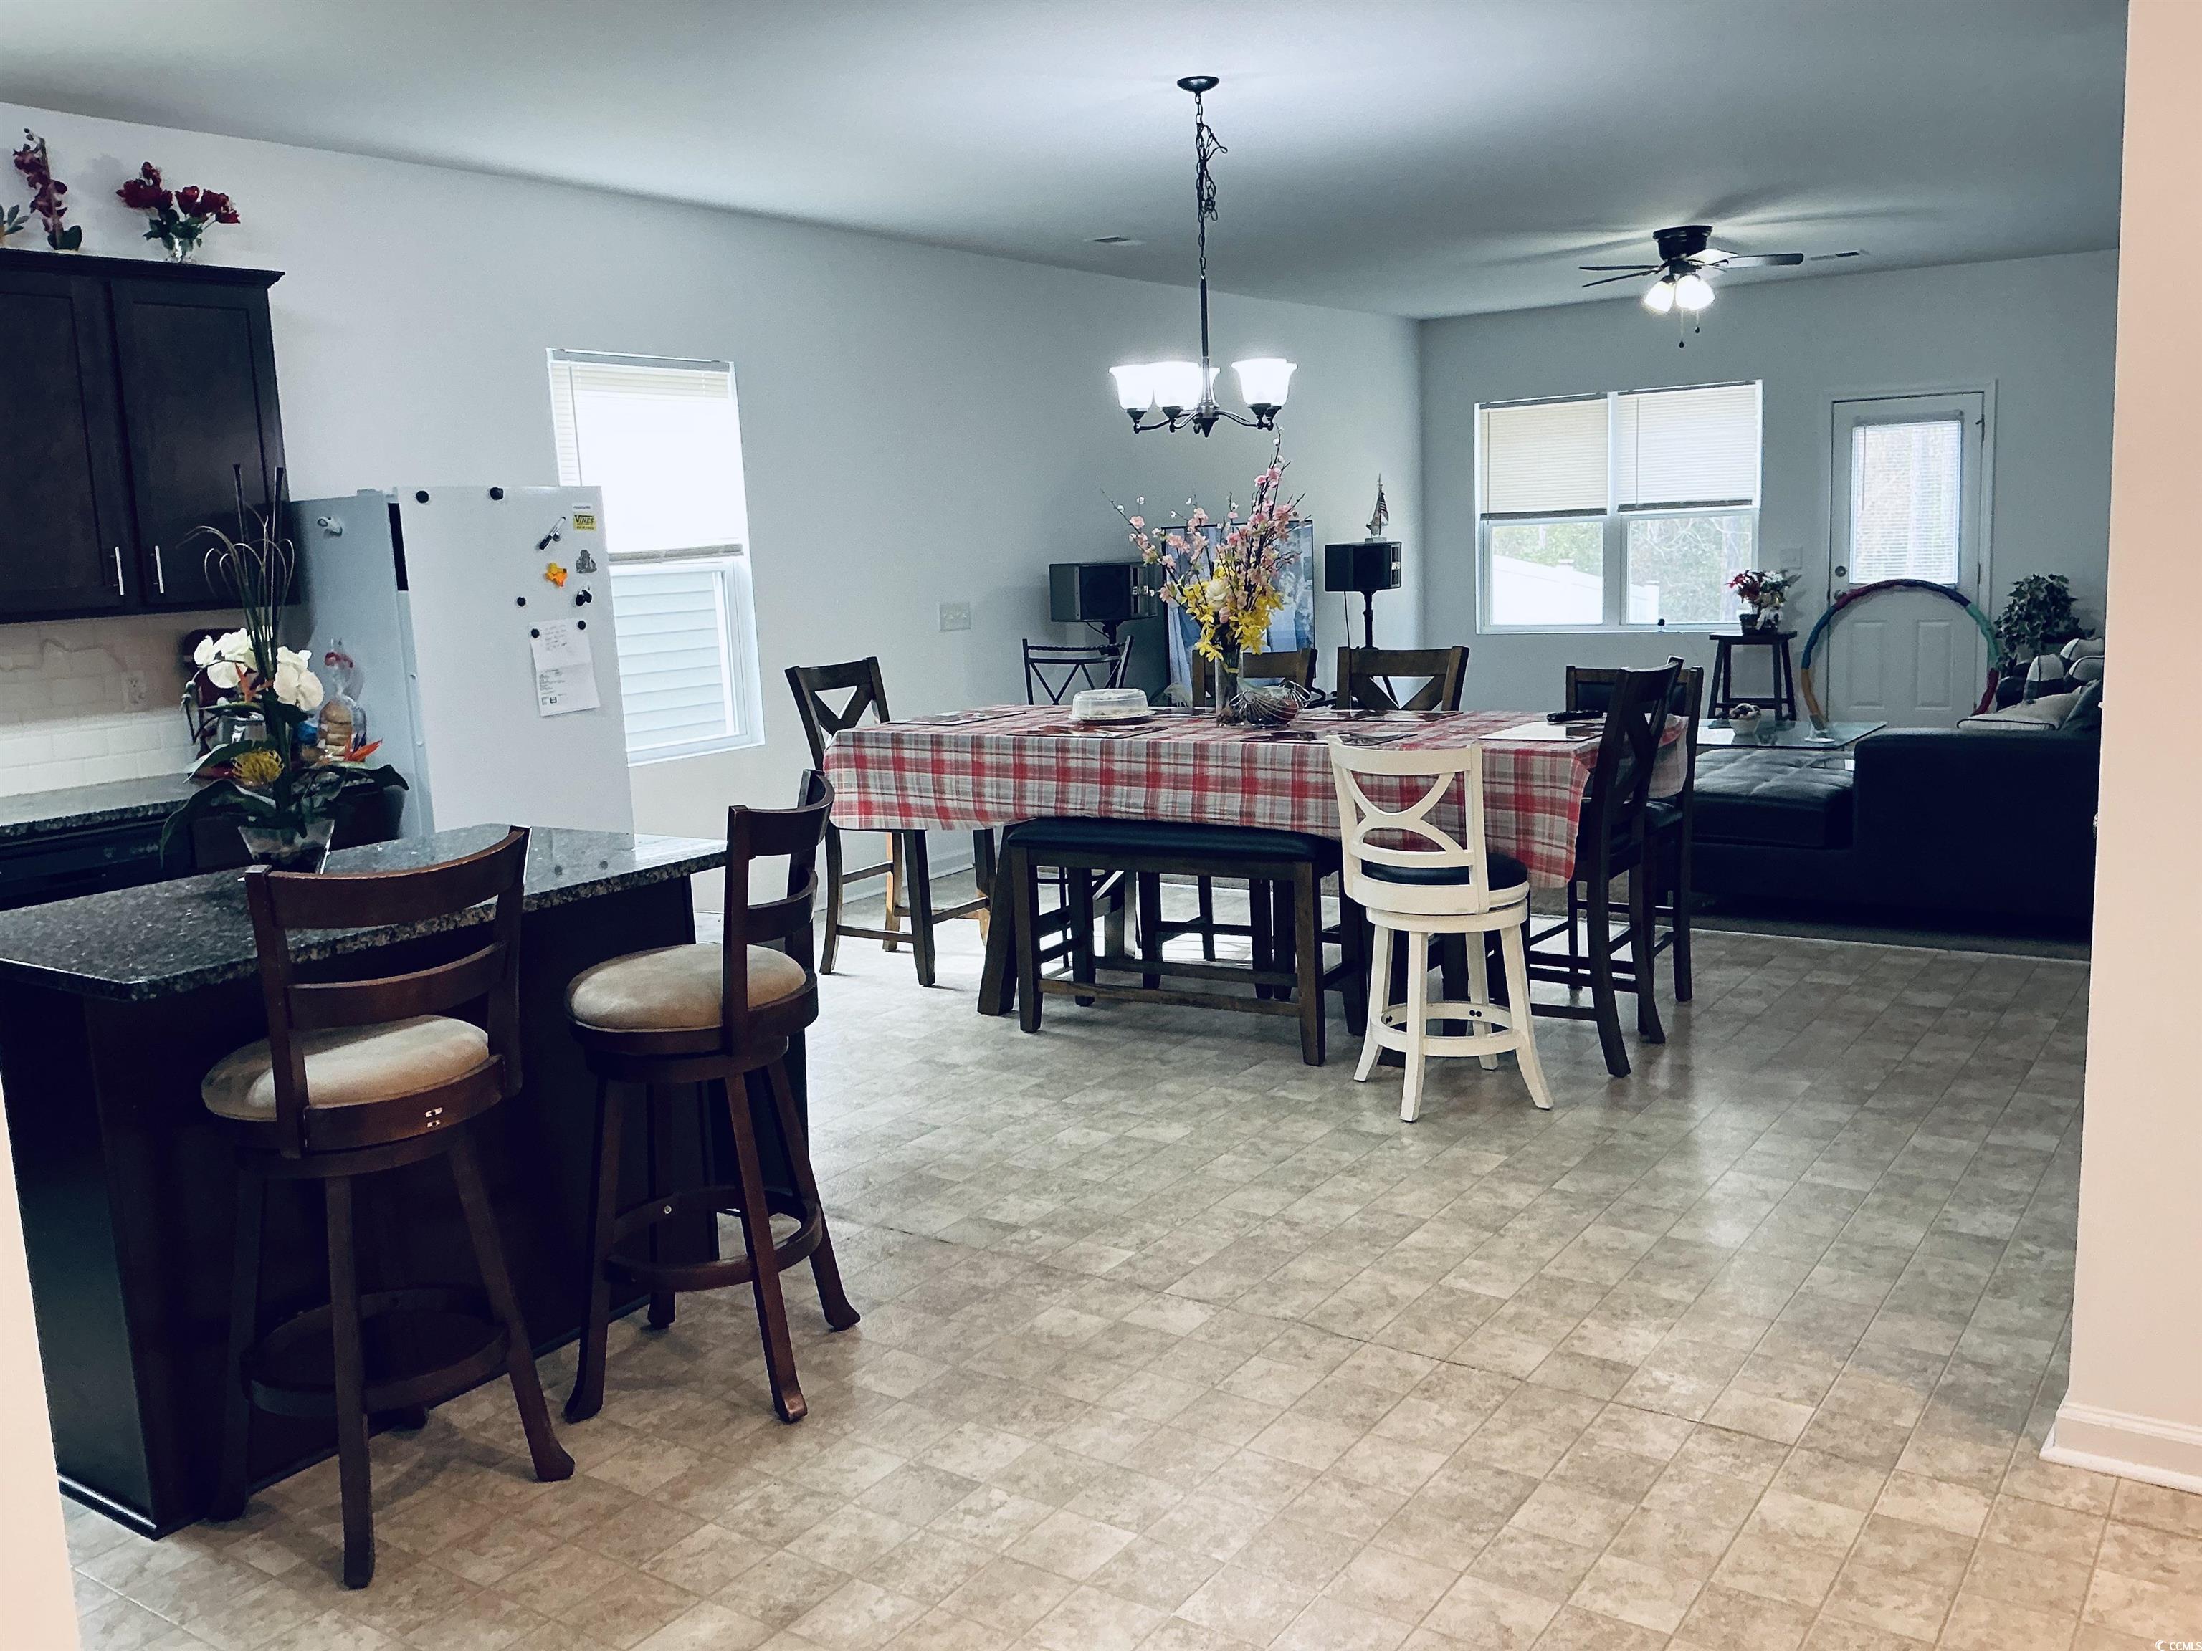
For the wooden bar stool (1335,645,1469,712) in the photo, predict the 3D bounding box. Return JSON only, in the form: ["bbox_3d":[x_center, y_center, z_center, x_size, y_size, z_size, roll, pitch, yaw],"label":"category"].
[{"bbox_3d":[0.872,-0.002,5.673,0.460,1.090,0.550,3,11,32],"label":"wooden bar stool"}]

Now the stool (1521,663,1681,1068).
[{"bbox_3d":[1.268,0.095,4.890,0.520,1.060,0.430,4,11,35],"label":"stool"}]

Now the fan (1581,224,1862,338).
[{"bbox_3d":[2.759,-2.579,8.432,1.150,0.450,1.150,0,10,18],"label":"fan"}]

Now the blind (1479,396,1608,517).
[{"bbox_3d":[2.784,-2.318,11.223,0.830,0.731,0.050,4,11,35],"label":"blind"}]

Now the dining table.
[{"bbox_3d":[0.402,0.127,5.489,2.430,0.890,0.950,4,11,37],"label":"dining table"}]

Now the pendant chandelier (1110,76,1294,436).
[{"bbox_3d":[0.306,-1.644,5.186,0.570,1.000,0.570,-2,9,4],"label":"pendant chandelier"}]

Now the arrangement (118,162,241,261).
[{"bbox_3d":[-2.552,-1.701,4.934,0.250,0.255,0.310,4,11,35],"label":"arrangement"}]

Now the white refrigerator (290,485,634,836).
[{"bbox_3d":[-1.978,-0.180,5.581,0.680,1.690,0.710,4,11,35],"label":"white refrigerator"}]

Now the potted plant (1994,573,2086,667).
[{"bbox_3d":[5.001,-1.092,9.489,0.430,0.500,0.420,4,12,36],"label":"potted plant"}]

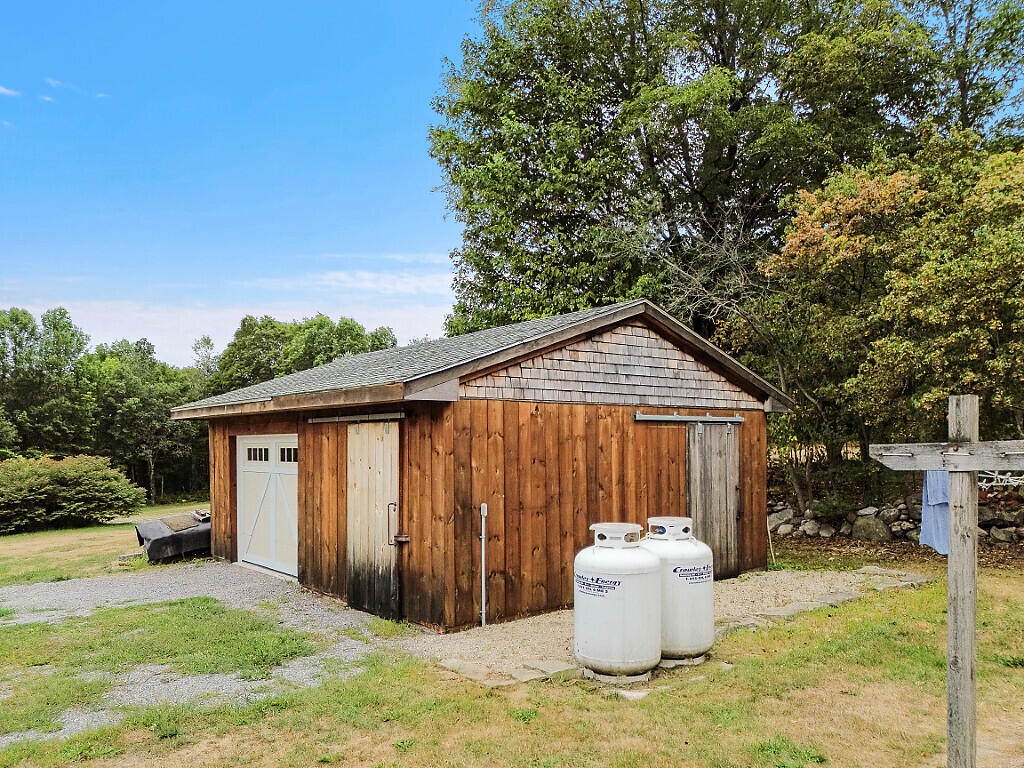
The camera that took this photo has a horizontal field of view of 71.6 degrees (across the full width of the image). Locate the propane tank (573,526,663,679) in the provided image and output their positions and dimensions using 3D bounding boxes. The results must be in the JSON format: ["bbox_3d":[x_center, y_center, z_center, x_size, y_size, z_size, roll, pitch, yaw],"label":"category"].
[{"bbox_3d":[0.935,1.885,6.280,0.760,1.300,0.760,0,-2,0],"label":"propane tank"}]

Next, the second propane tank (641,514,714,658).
[{"bbox_3d":[1.550,1.950,6.800,0.760,1.300,0.760,0,-2,0],"label":"second propane tank"}]

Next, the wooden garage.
[{"bbox_3d":[-0.998,0.998,12.250,7.200,3.900,8.150,2,-3,-39],"label":"wooden garage"}]

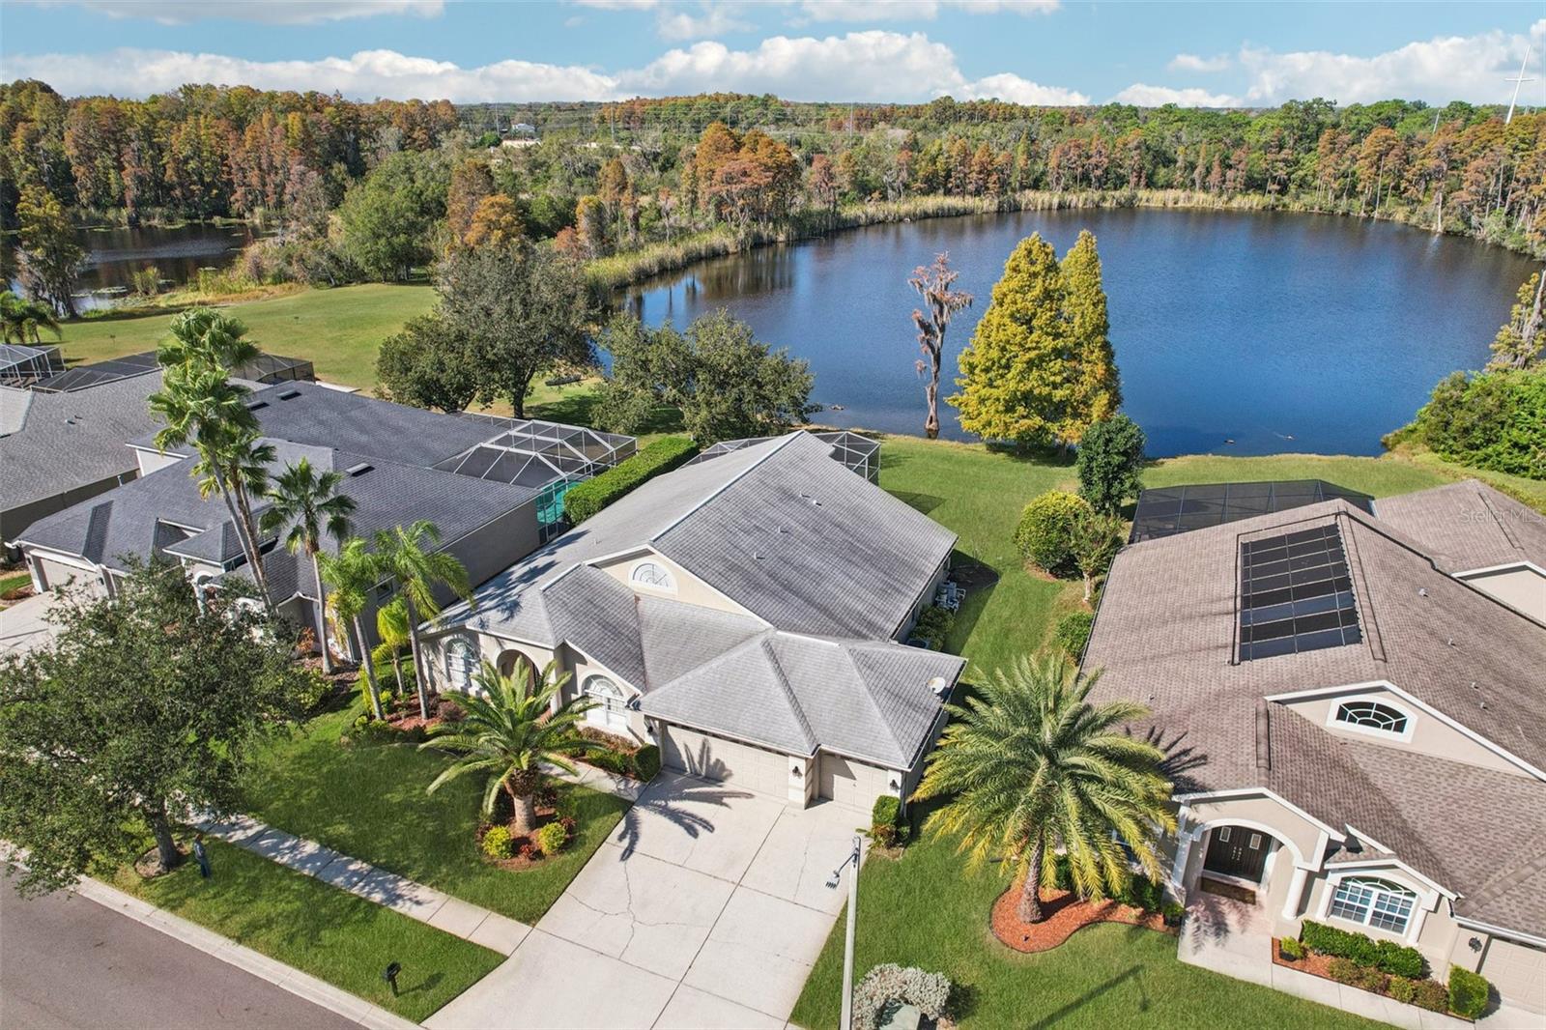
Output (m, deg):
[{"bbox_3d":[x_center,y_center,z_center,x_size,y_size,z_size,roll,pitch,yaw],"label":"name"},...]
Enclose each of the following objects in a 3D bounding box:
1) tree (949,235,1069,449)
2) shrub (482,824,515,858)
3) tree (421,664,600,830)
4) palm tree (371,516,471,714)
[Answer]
[{"bbox_3d":[17.543,-11.712,66.772,9.000,15.600,9.000,0,23,0],"label":"tree"},{"bbox_3d":[-8.718,10.384,30.005,1.000,1.000,1.000,0,23,0],"label":"shrub"},{"bbox_3d":[-8.358,8.110,30.582,5.700,6.000,5.700,0,23,0],"label":"tree"},{"bbox_3d":[-12.930,4.327,35.124,3.300,8.200,3.300,10,25,22],"label":"palm tree"}]

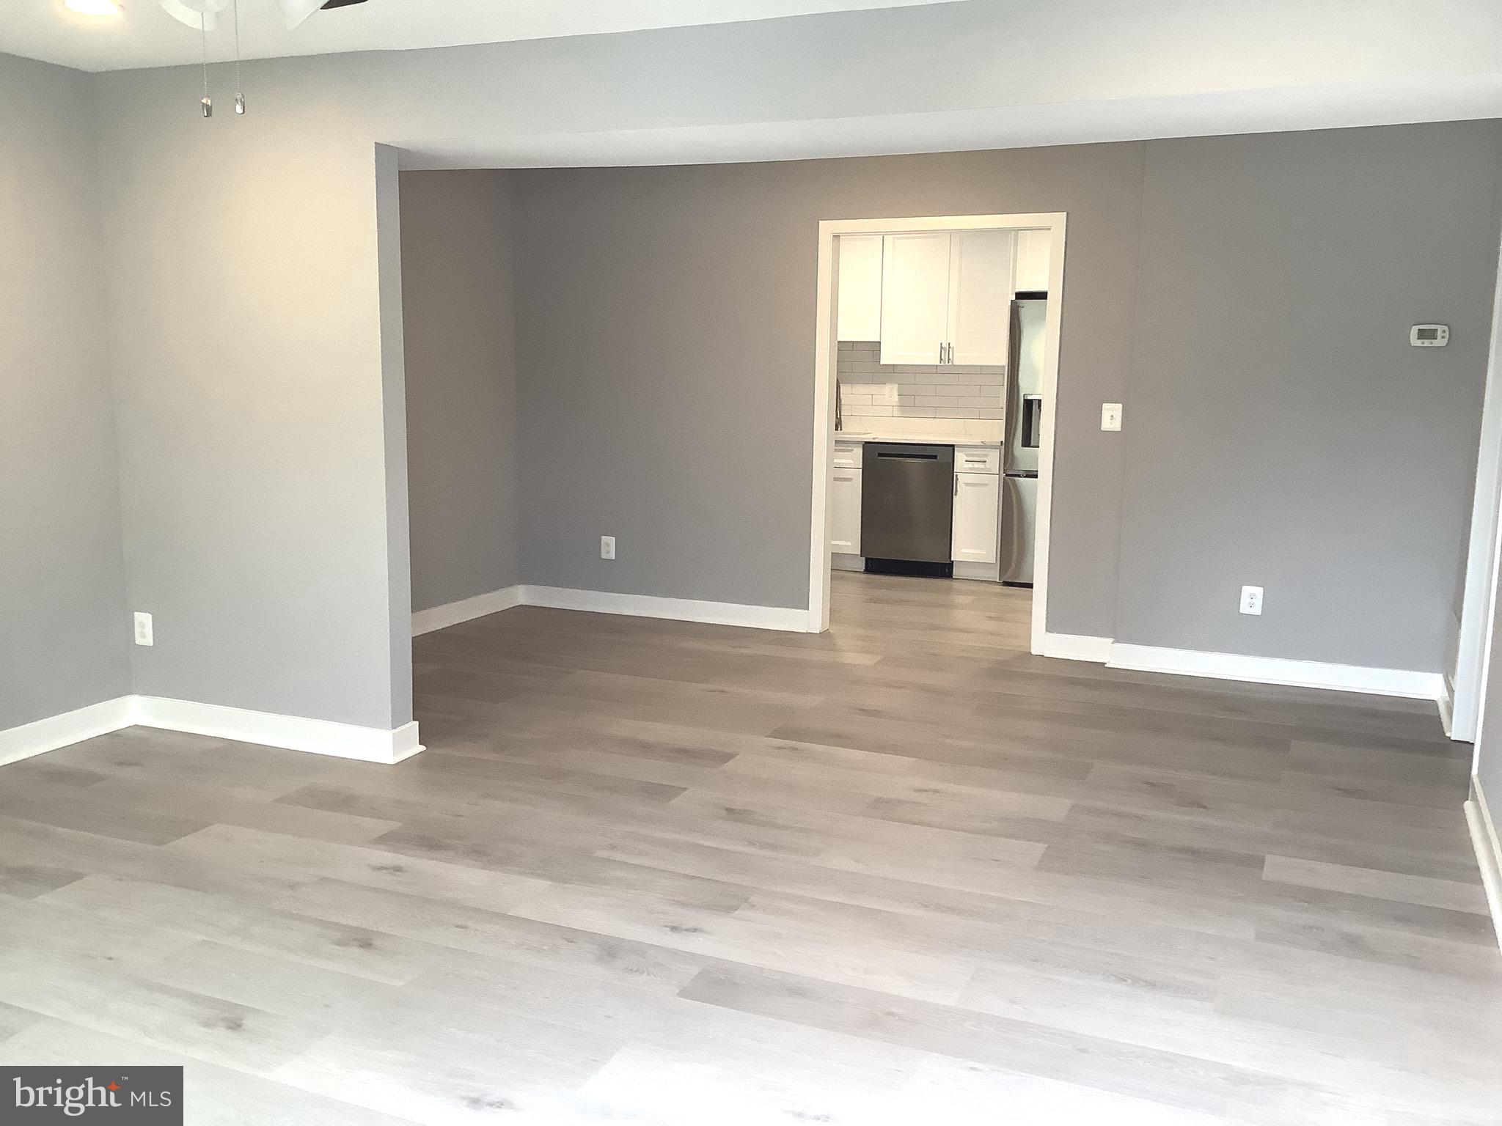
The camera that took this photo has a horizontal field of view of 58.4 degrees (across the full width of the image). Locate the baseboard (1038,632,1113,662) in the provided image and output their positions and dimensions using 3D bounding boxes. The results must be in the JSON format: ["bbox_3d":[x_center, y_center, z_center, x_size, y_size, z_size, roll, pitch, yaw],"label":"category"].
[{"bbox_3d":[1.606,0.413,6.575,0.333,0.113,0.026,4,9,22],"label":"baseboard"}]

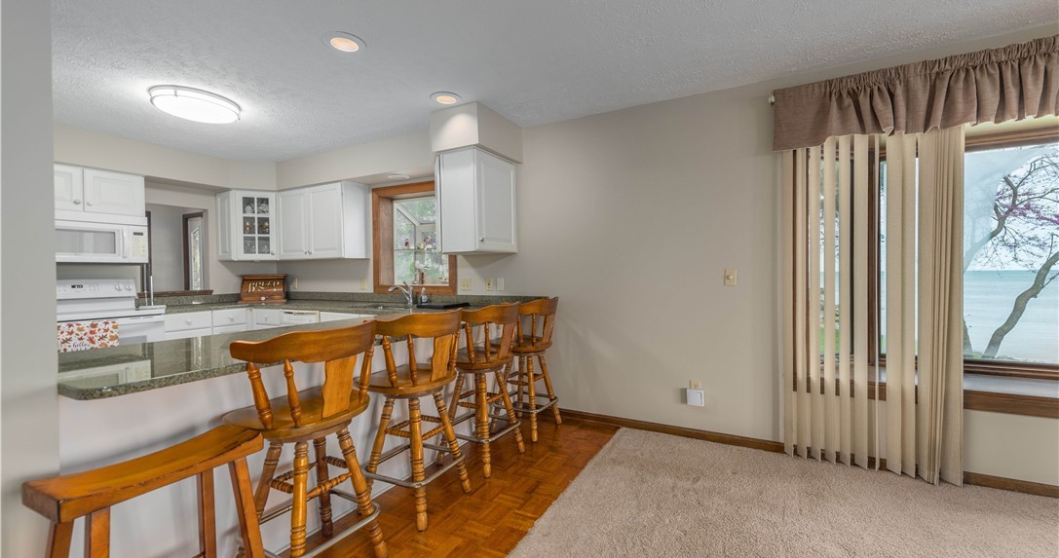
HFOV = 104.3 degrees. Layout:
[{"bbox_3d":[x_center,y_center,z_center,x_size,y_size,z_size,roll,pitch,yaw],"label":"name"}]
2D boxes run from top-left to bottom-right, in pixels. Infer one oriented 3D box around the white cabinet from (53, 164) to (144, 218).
[{"bbox_3d":[-3.955,-0.767,3.608,0.319,0.385,0.786,0,1,28],"label":"white cabinet"}]

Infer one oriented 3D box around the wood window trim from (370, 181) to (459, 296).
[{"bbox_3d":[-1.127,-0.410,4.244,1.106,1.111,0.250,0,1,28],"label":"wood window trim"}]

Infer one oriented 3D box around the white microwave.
[{"bbox_3d":[-3.917,-0.361,3.604,0.389,0.426,0.771,0,1,28],"label":"white microwave"}]

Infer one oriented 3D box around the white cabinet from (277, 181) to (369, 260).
[{"bbox_3d":[-2.297,-0.600,4.564,1.105,0.770,0.319,0,1,28],"label":"white cabinet"}]

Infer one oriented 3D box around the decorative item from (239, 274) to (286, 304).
[{"bbox_3d":[-2.885,0.110,4.536,0.440,0.300,0.280,-1,1,-16],"label":"decorative item"}]

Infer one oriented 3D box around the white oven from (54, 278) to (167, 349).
[{"bbox_3d":[-3.767,0.593,3.541,0.709,1.165,0.765,0,1,28],"label":"white oven"}]

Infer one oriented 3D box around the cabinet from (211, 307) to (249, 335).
[{"bbox_3d":[-3.359,0.731,4.416,0.614,0.860,0.340,0,1,28],"label":"cabinet"}]

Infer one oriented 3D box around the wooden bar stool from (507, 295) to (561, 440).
[{"bbox_3d":[-0.018,0.654,3.169,0.470,0.985,0.530,0,1,40],"label":"wooden bar stool"}]

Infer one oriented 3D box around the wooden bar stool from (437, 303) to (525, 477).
[{"bbox_3d":[-0.302,0.663,2.663,0.470,0.985,0.530,0,1,38],"label":"wooden bar stool"}]

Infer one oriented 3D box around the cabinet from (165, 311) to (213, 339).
[{"bbox_3d":[-3.530,0.737,4.091,0.614,0.860,0.395,0,1,28],"label":"cabinet"}]

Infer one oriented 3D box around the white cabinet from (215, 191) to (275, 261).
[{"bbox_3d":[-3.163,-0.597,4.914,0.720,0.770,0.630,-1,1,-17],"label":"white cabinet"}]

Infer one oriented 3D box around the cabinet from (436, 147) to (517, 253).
[{"bbox_3d":[-0.408,-0.603,3.417,0.349,0.770,0.587,0,1,28],"label":"cabinet"}]

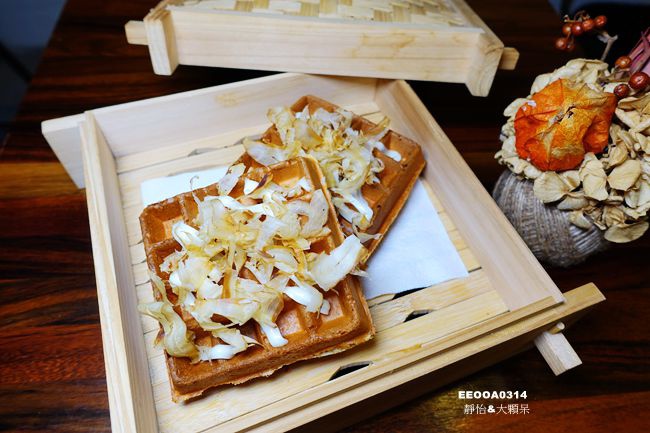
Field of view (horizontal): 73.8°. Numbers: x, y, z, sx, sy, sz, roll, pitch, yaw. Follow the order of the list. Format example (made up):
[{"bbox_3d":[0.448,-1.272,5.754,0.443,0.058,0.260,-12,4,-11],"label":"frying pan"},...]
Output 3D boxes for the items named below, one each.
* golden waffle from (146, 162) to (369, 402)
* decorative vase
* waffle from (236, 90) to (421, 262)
[{"bbox_3d":[-0.042,0.032,0.255,0.112,0.028,0.112,-18,67,-3],"label":"golden waffle"},{"bbox_3d":[0.165,-0.007,0.314,0.084,0.075,0.084,-16,59,-14],"label":"decorative vase"},{"bbox_3d":[0.000,-0.028,0.317,0.113,0.028,0.113,29,59,15],"label":"waffle"}]

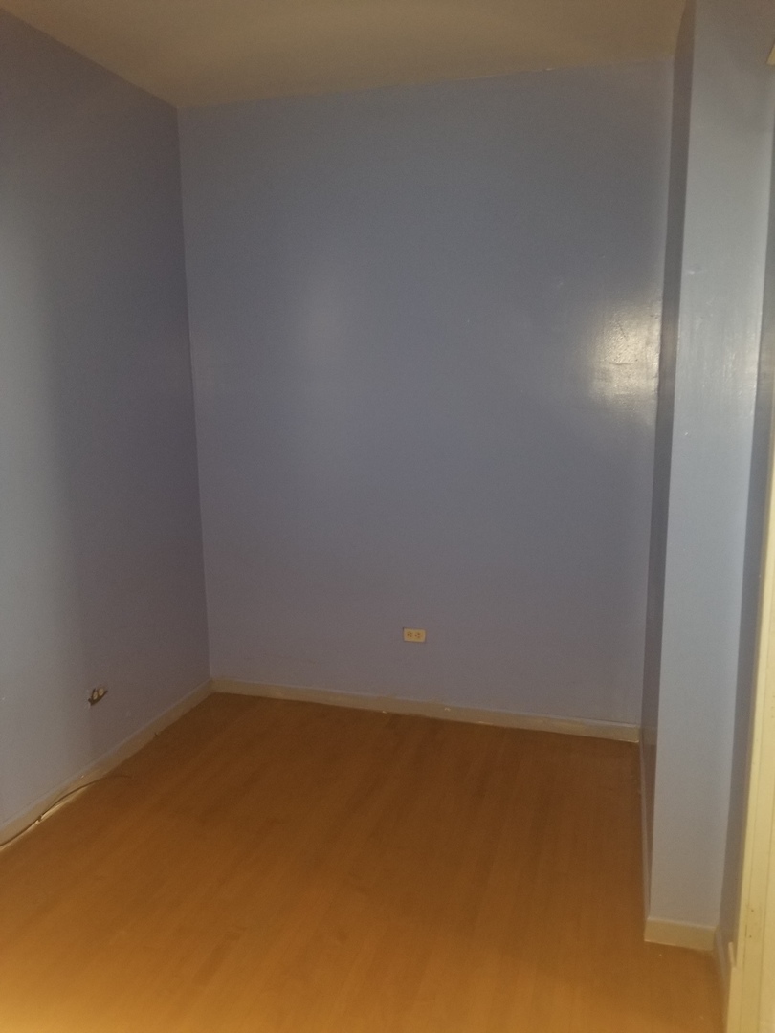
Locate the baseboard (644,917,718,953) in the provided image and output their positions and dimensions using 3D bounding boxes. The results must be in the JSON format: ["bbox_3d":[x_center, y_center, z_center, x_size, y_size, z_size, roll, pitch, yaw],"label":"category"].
[{"bbox_3d":[0.937,1.332,2.481,0.213,0.088,0.016,2,11,17],"label":"baseboard"}]

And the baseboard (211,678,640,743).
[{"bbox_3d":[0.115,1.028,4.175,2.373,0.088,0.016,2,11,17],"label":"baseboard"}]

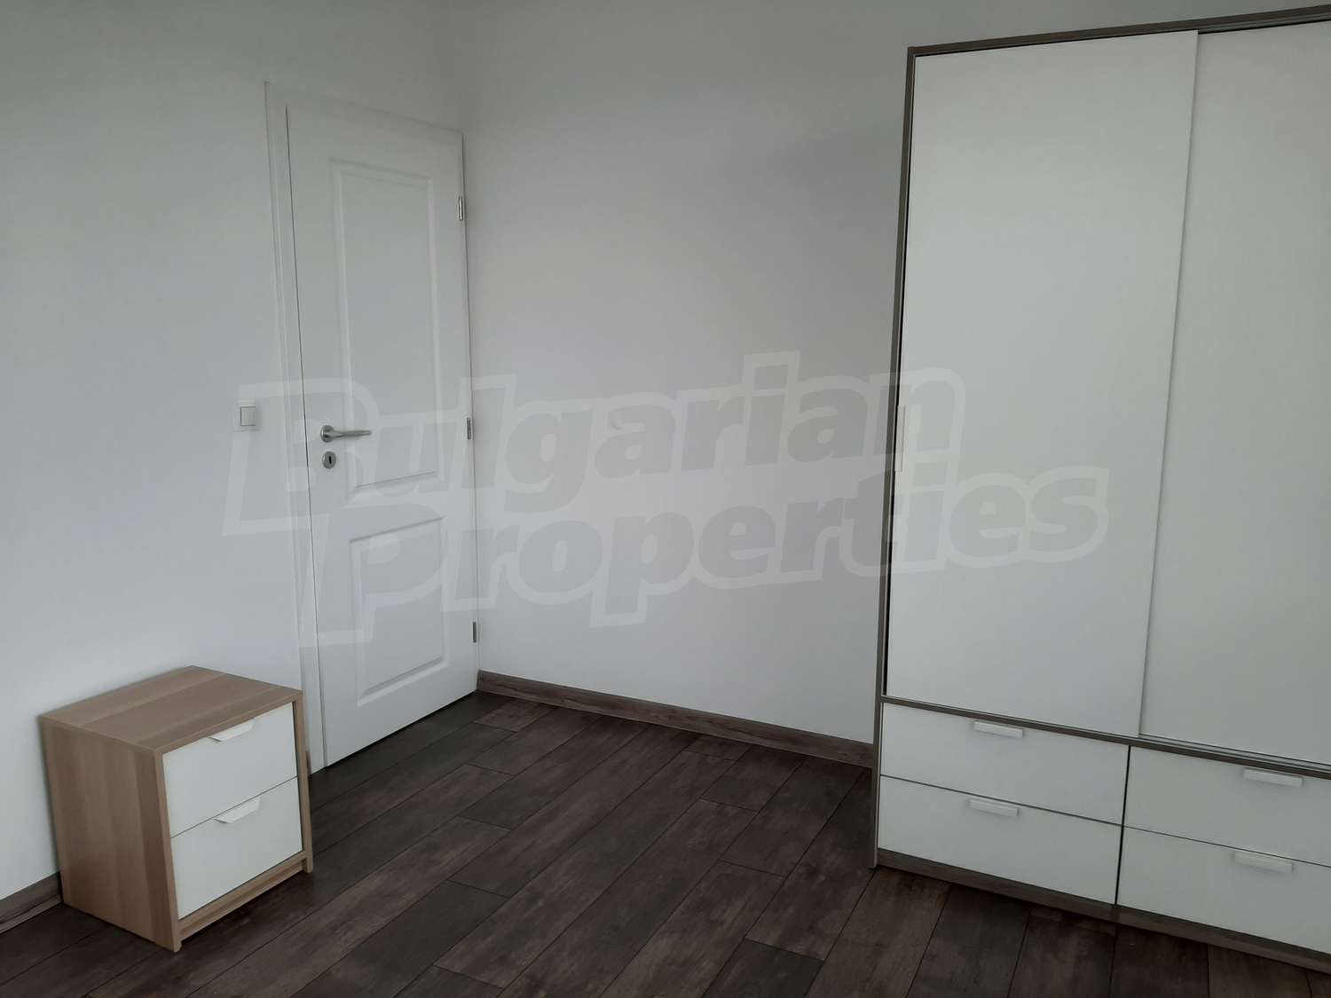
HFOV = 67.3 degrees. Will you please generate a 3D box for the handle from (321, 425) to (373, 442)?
[{"bbox_3d":[-1.000,-0.208,3.138,0.055,0.053,0.161,5,11,26],"label":"handle"}]

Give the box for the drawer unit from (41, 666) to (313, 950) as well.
[{"bbox_3d":[-1.200,0.741,2.492,0.417,0.485,0.404,5,11,27],"label":"drawer unit"}]

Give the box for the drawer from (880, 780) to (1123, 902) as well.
[{"bbox_3d":[0.917,0.805,2.688,0.569,0.200,0.480,5,11,26],"label":"drawer"}]

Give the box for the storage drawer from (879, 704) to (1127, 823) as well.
[{"bbox_3d":[0.917,0.607,2.653,0.569,0.196,0.480,5,11,26],"label":"storage drawer"}]

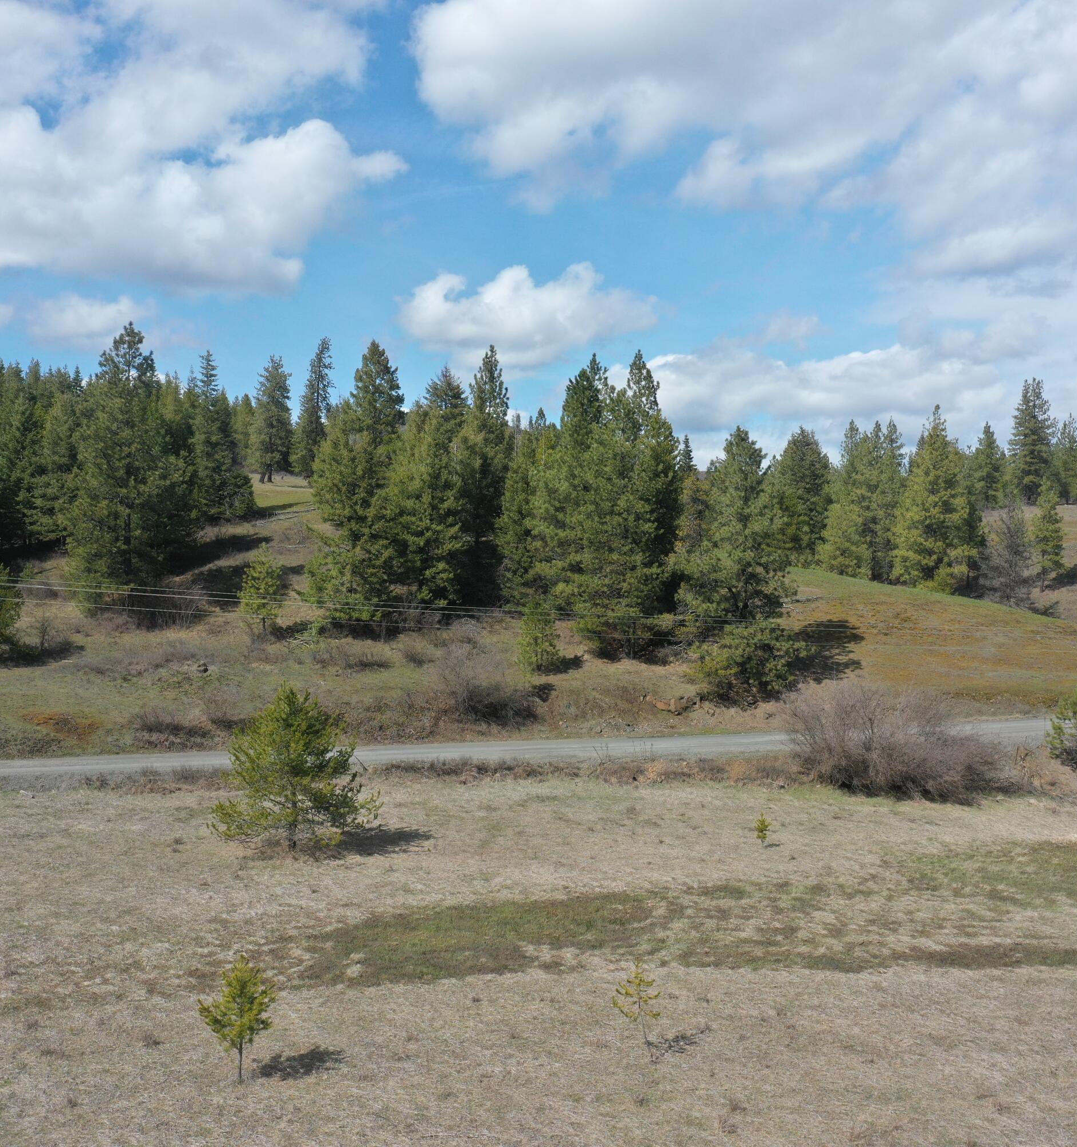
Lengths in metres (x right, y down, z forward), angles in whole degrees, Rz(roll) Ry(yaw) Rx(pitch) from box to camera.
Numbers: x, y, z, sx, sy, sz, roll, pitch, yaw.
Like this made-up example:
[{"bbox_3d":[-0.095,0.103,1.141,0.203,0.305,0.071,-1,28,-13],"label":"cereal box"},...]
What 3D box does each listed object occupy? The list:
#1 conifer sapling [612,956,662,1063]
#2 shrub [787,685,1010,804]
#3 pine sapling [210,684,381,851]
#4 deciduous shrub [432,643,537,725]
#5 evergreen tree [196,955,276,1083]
[{"bbox_3d":[2.298,10.119,31.074,1.190,2.400,1.130,0,2,0],"label":"conifer sapling"},{"bbox_3d":[16.637,7.623,62.403,10.030,5.110,7.760,0,2,0],"label":"shrub"},{"bbox_3d":[-9.352,7.382,51.316,6.350,6.330,6.220,0,2,0],"label":"pine sapling"},{"bbox_3d":[-3.174,6.386,78.913,6.070,4.540,5.010,0,2,0],"label":"deciduous shrub"},{"bbox_3d":[-6.764,9.947,29.941,1.740,2.840,1.660,0,2,0],"label":"evergreen tree"}]

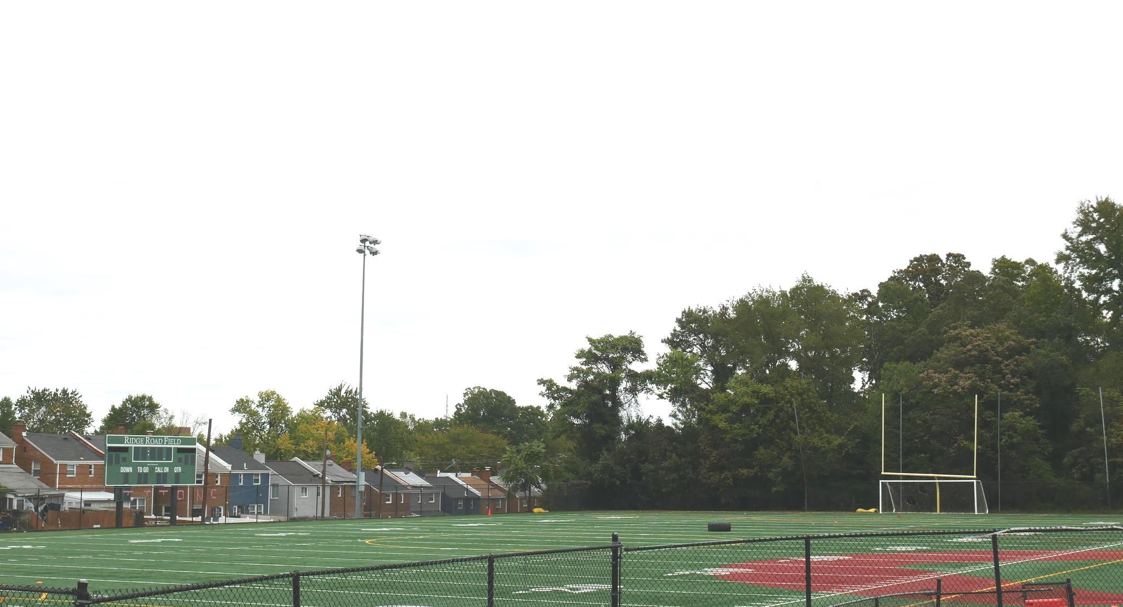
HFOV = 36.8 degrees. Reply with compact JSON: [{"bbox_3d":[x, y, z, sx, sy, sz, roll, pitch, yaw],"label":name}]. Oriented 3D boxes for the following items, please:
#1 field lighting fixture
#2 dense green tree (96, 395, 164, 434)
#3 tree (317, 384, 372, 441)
[{"bbox_3d":[-14.707,5.438,126.025,1.000,20.900,2.200,-3,-7,31],"label":"field lighting fixture"},{"bbox_3d":[-42.983,14.537,167.457,6.750,11.130,6.540,2,-6,-14],"label":"dense green tree"},{"bbox_3d":[-25.704,16.113,197.329,6.570,13.750,6.370,1,-6,-7],"label":"tree"}]

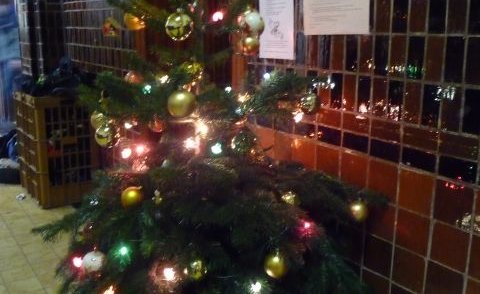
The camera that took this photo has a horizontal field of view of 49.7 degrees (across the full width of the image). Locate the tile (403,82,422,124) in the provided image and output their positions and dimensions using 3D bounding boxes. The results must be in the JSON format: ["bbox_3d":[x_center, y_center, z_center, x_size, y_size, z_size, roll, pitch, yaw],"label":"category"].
[{"bbox_3d":[0.483,-0.124,1.437,0.010,0.120,0.058,-8,15,-31],"label":"tile"}]

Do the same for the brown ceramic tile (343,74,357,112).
[{"bbox_3d":[0.358,-0.174,1.662,0.012,0.123,0.056,-9,16,-32],"label":"brown ceramic tile"}]

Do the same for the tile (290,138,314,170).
[{"bbox_3d":[0.236,0.029,1.908,0.010,0.120,0.117,-9,16,-32],"label":"tile"}]

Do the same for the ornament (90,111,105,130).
[{"bbox_3d":[-0.447,-0.083,1.630,0.054,0.056,0.054,0,13,0],"label":"ornament"}]

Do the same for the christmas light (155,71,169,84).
[{"bbox_3d":[-0.229,-0.203,1.520,0.038,0.035,0.035,-1,14,0],"label":"christmas light"}]

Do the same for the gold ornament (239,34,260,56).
[{"bbox_3d":[0.028,-0.295,1.500,0.058,0.063,0.058,-1,14,-5],"label":"gold ornament"}]

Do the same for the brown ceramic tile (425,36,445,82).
[{"bbox_3d":[0.529,-0.235,1.391,0.012,0.122,0.057,-10,17,-33],"label":"brown ceramic tile"}]

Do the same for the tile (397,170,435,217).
[{"bbox_3d":[0.511,0.128,1.495,0.012,0.126,0.122,-9,16,-32],"label":"tile"}]

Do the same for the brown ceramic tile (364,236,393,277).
[{"bbox_3d":[0.445,0.348,1.655,0.012,0.120,0.117,-9,16,-32],"label":"brown ceramic tile"}]

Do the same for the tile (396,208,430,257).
[{"bbox_3d":[0.504,0.247,1.508,0.010,0.118,0.119,-9,16,-31],"label":"tile"}]

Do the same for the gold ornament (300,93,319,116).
[{"bbox_3d":[0.222,-0.141,1.670,0.058,0.064,0.058,0,13,0],"label":"gold ornament"}]

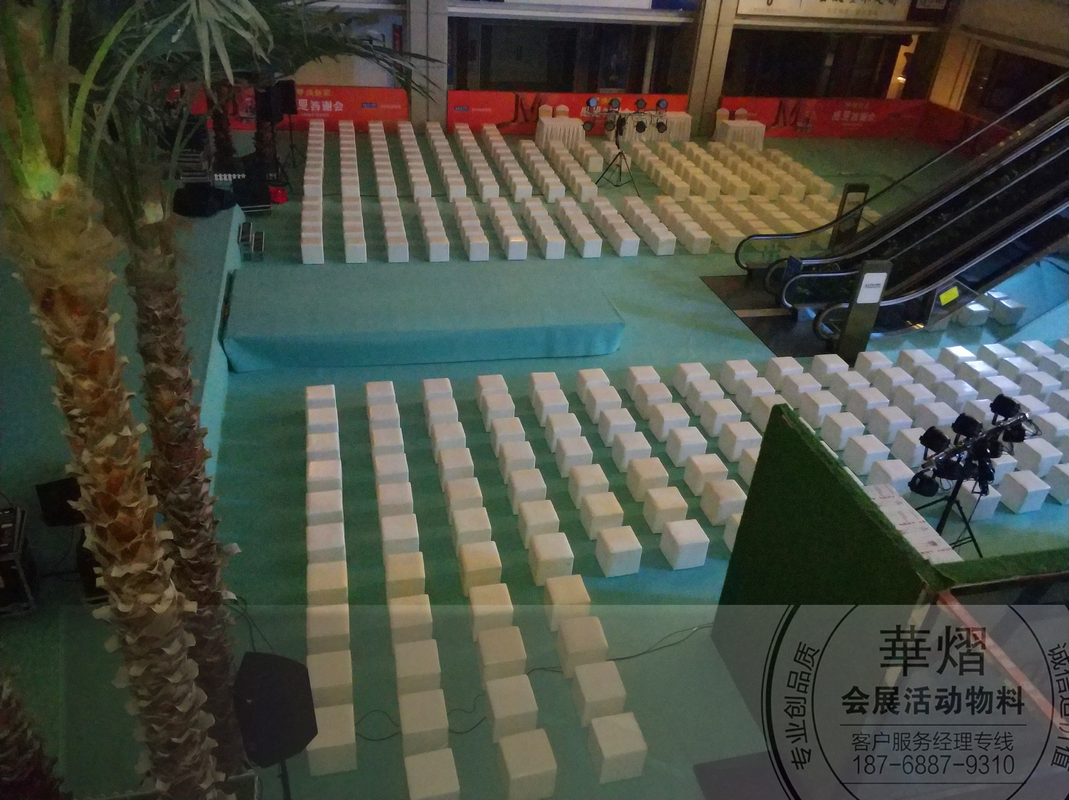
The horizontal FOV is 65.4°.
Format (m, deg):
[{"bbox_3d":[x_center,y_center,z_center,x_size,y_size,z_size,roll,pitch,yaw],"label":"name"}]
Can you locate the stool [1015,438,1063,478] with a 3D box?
[{"bbox_3d":[7.481,0.868,12.397,0.400,0.395,0.400,-5,34,-16],"label":"stool"}]

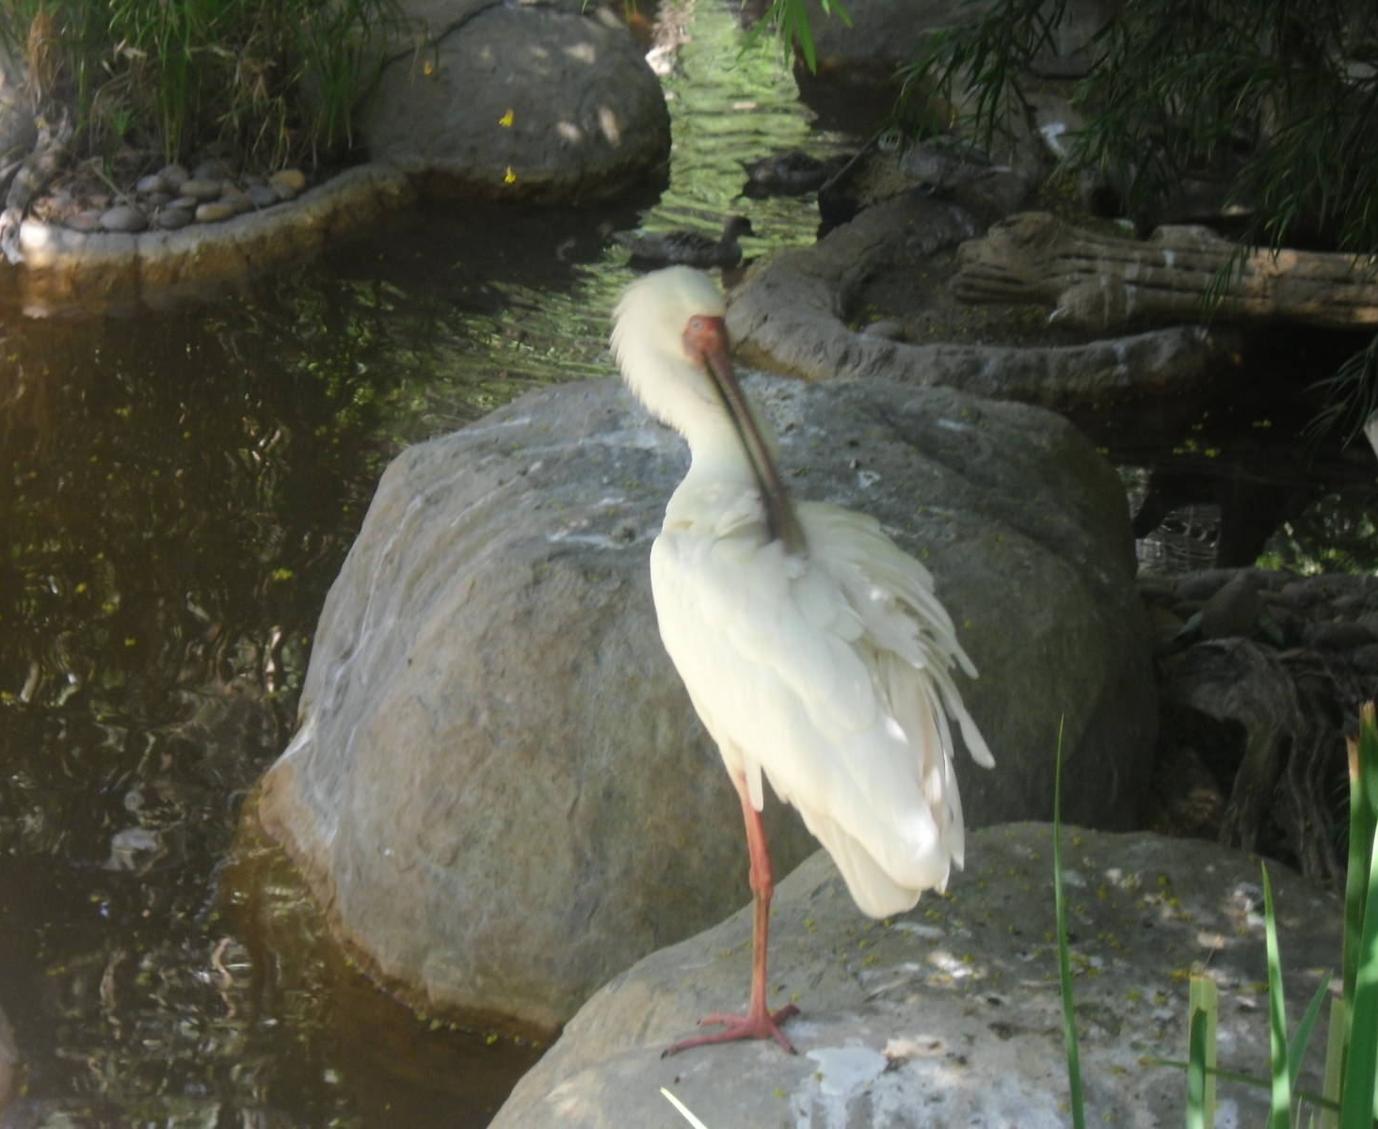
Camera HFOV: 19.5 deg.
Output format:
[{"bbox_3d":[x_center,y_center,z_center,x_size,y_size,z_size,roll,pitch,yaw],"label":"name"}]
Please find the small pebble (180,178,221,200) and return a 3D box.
[{"bbox_3d":[-1.299,-0.999,10.650,0.110,0.059,0.093,0,14,0],"label":"small pebble"}]

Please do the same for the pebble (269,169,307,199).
[{"bbox_3d":[-1.074,-1.018,10.700,0.101,0.082,0.086,0,14,0],"label":"pebble"}]

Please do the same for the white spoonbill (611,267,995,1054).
[{"bbox_3d":[0.103,0.081,3.627,0.340,0.715,0.240,-2,14,-10],"label":"white spoonbill"}]

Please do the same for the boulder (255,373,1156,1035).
[{"bbox_3d":[0.025,0.115,5.615,1.300,0.670,1.250,0,14,0],"label":"boulder"}]

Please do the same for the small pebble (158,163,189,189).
[{"bbox_3d":[-1.387,-1.041,10.800,0.092,0.086,0.078,0,14,0],"label":"small pebble"}]

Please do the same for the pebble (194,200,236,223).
[{"bbox_3d":[-1.230,-0.917,10.400,0.110,0.057,0.093,0,14,0],"label":"pebble"}]

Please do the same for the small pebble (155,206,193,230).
[{"bbox_3d":[-1.325,-0.892,10.300,0.097,0.060,0.082,0,14,0],"label":"small pebble"}]

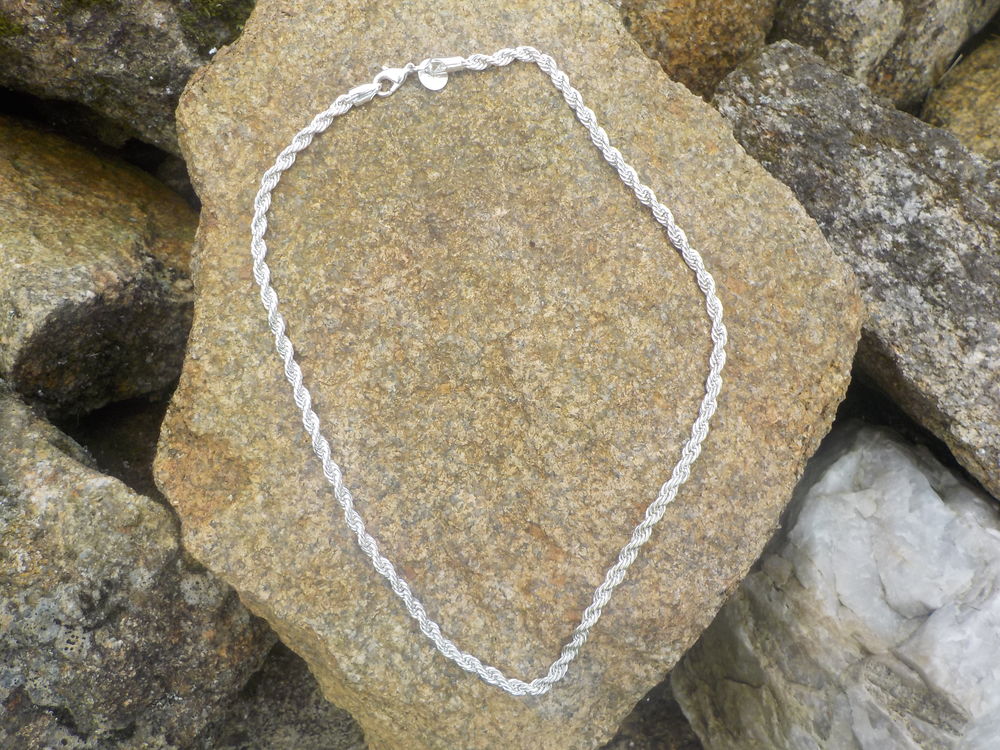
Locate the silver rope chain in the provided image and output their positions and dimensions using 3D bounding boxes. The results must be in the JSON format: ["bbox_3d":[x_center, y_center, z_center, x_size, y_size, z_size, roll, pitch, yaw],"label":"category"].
[{"bbox_3d":[0.000,-0.004,0.258,0.138,0.006,0.194,-8,84,-1],"label":"silver rope chain"}]

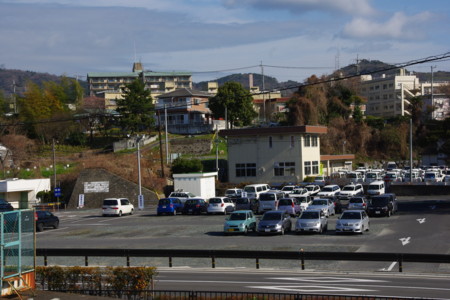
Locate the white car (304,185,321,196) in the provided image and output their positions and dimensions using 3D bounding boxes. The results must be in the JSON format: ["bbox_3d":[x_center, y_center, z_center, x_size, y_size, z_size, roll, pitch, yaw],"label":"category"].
[{"bbox_3d":[9.921,4.915,97.016,1.550,1.500,3.750,-2,-1,20],"label":"white car"}]

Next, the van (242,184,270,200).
[{"bbox_3d":[3.839,5.206,99.521,1.690,1.970,4.650,-2,-1,20],"label":"van"}]

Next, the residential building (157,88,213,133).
[{"bbox_3d":[-8.023,-8.023,170.082,9.000,8.700,8.700,-2,-1,35],"label":"residential building"}]

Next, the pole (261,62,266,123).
[{"bbox_3d":[7.821,-11.782,170.112,0.600,12.800,0.500,-2,-1,0],"label":"pole"}]

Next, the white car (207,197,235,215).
[{"bbox_3d":[-0.446,5.567,83.317,1.690,1.600,3.950,-2,-1,14],"label":"white car"}]

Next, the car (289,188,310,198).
[{"bbox_3d":[7.941,4.992,89.500,1.550,1.470,3.750,-2,-1,20],"label":"car"}]

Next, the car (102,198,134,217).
[{"bbox_3d":[-10.679,5.722,84.219,1.695,1.770,4.630,-2,-1,12],"label":"car"}]

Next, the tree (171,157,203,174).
[{"bbox_3d":[-4.843,2.236,107.000,3.900,2.810,3.300,-2,-1,0],"label":"tree"}]

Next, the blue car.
[{"bbox_3d":[-4.910,5.256,78.662,1.680,1.530,3.850,-2,-1,15],"label":"blue car"}]

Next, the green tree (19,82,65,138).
[{"bbox_3d":[-34.918,-7.834,160.000,8.300,10.510,7.500,-2,-1,0],"label":"green tree"}]

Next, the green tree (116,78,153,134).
[{"bbox_3d":[-15.951,-7.796,150.081,6.200,9.800,6.200,-2,-1,0],"label":"green tree"}]

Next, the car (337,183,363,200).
[{"bbox_3d":[14.537,4.827,95.700,1.700,1.530,4.500,-2,-1,22],"label":"car"}]

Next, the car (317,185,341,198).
[{"bbox_3d":[12.217,4.904,97.533,1.690,1.500,4.300,-2,-1,17],"label":"car"}]

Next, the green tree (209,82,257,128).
[{"bbox_3d":[1.509,-8.759,163.000,9.000,8.760,8.400,-2,-1,0],"label":"green tree"}]

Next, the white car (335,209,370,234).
[{"bbox_3d":[8.580,4.633,55.700,1.730,1.460,4.550,-2,-1,16],"label":"white car"}]

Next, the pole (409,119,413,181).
[{"bbox_3d":[22.049,0.148,99.000,0.220,7.630,0.220,-2,-1,0],"label":"pole"}]

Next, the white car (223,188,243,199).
[{"bbox_3d":[1.230,5.395,99.516,1.475,1.520,3.400,-2,-1,20],"label":"white car"}]

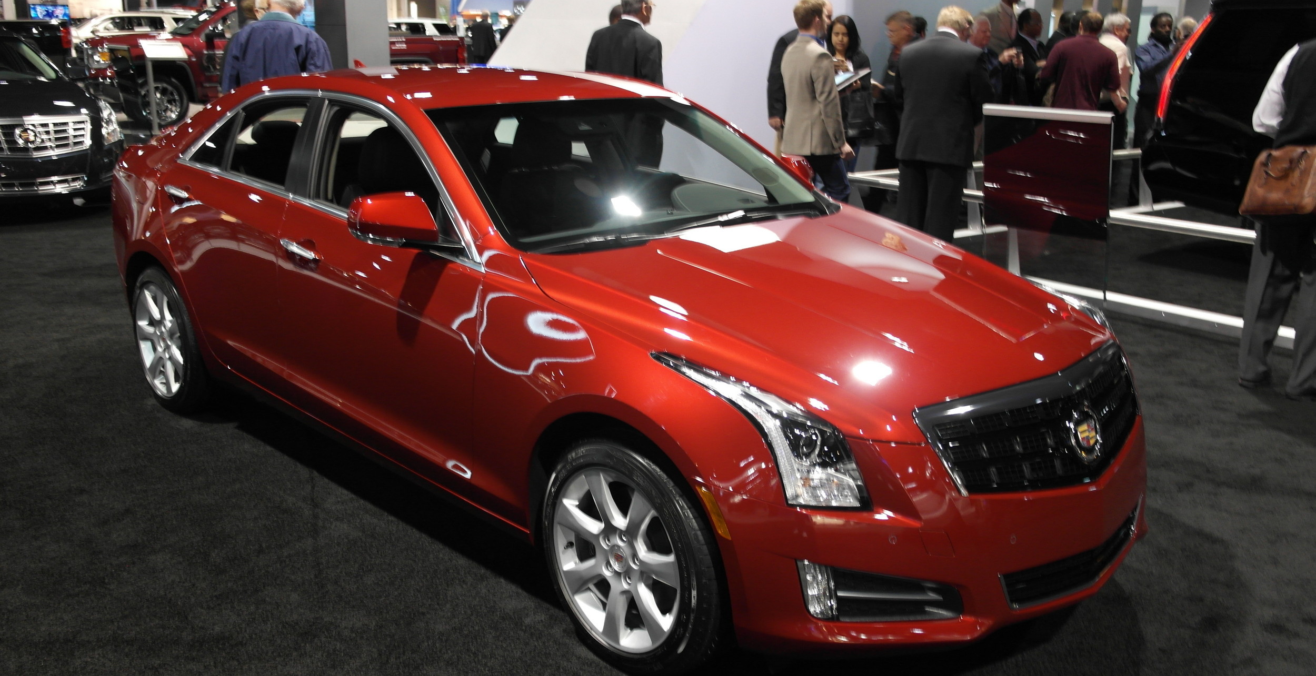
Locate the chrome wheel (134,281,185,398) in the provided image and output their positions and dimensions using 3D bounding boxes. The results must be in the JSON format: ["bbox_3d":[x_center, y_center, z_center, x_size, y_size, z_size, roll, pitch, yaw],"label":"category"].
[{"bbox_3d":[-2.037,-0.005,4.682,0.485,0.485,0.180,16,21,42],"label":"chrome wheel"}]

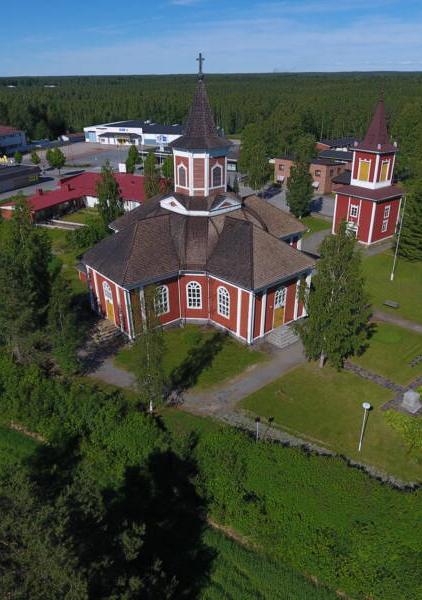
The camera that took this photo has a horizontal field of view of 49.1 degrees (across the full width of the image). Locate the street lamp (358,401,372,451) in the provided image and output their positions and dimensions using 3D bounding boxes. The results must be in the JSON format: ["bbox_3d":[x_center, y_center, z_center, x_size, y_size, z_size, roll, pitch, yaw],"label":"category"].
[{"bbox_3d":[12.211,10.243,36.931,0.580,4.991,0.580,-1,26,0],"label":"street lamp"}]

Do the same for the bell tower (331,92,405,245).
[{"bbox_3d":[29.108,-23.622,82.964,9.412,25.240,9.412,-19,31,-33],"label":"bell tower"}]

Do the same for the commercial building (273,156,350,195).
[{"bbox_3d":[26.523,-35.372,128.170,9.000,6.900,19.200,-22,33,-36],"label":"commercial building"}]

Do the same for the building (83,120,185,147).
[{"bbox_3d":[-26.245,-81.070,223.574,58.074,6.900,42.519,9,28,20],"label":"building"}]

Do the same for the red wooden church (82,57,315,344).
[{"bbox_3d":[-1.050,-15.022,60.423,31.625,30.200,31.625,-21,33,-36],"label":"red wooden church"}]

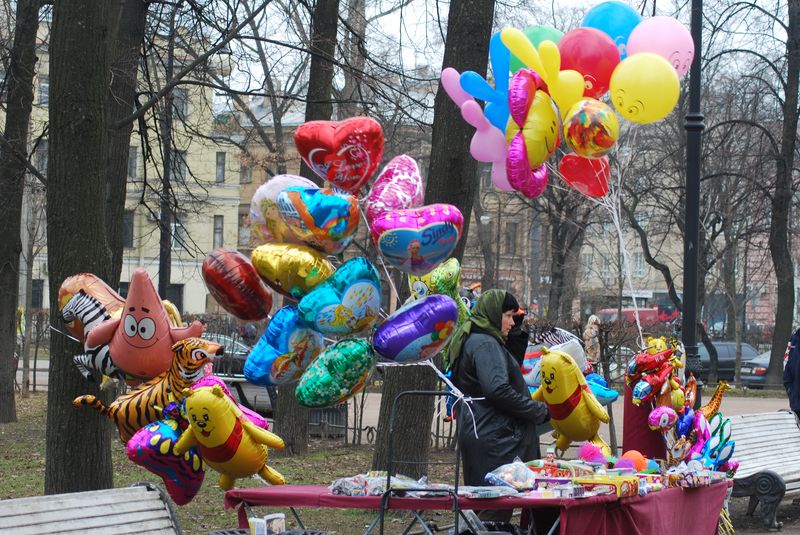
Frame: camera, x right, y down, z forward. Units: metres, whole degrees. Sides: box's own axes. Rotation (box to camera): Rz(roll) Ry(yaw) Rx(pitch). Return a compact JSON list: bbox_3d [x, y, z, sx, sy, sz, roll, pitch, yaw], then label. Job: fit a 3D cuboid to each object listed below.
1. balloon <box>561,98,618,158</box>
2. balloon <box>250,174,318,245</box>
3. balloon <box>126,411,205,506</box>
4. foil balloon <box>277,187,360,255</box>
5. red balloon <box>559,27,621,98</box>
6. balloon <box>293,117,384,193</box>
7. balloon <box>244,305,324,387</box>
[{"bbox_3d":[0.881,-0.643,10.800,0.255,0.270,0.250,0,-2,6],"label":"balloon"},{"bbox_3d":[-0.511,-0.252,10.900,0.400,0.370,0.200,-11,22,9],"label":"balloon"},{"bbox_3d":[-1.071,0.856,10.800,0.420,0.450,0.180,-35,10,22],"label":"balloon"},{"bbox_3d":[-0.380,-0.215,10.900,0.410,0.360,0.200,0,24,-13],"label":"foil balloon"},{"bbox_3d":[0.884,-0.959,10.900,0.295,0.335,0.295,0,12,0],"label":"red balloon"},{"bbox_3d":[-0.268,-0.504,10.700,0.410,0.370,0.200,-13,25,0],"label":"balloon"},{"bbox_3d":[-0.506,0.368,10.600,0.370,0.400,0.200,37,0,-42],"label":"balloon"}]

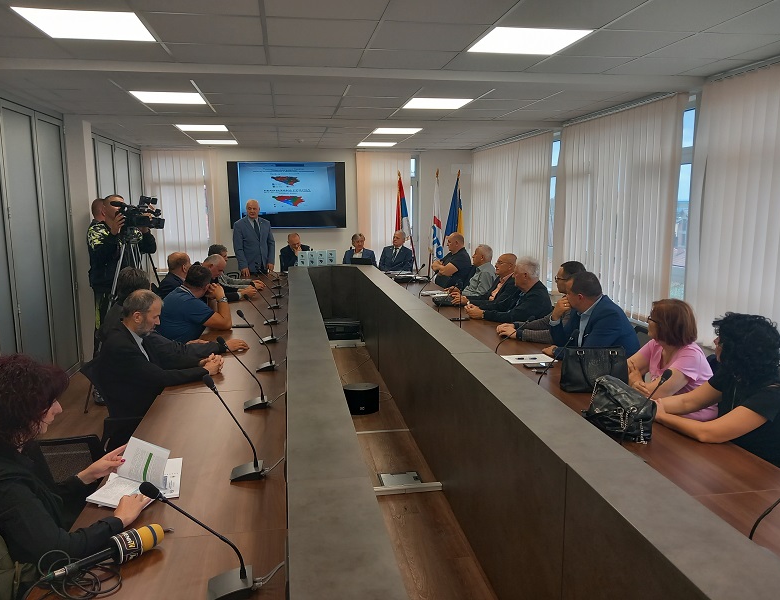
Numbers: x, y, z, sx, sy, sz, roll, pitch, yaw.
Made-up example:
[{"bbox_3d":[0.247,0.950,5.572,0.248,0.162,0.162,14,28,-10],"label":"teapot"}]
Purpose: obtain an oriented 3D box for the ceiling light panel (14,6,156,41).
[{"bbox_3d":[-1.673,-1.537,3.490,0.600,0.040,0.600,-2,9,-9],"label":"ceiling light panel"}]

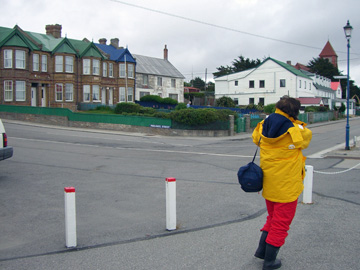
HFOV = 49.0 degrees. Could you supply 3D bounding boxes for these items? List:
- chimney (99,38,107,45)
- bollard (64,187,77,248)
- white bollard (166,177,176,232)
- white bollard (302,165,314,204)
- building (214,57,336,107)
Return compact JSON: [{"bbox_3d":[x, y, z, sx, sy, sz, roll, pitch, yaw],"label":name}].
[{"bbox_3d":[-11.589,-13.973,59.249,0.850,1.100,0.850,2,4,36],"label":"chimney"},{"bbox_3d":[-1.249,0.955,4.556,0.104,0.665,0.104,-2,4,-26],"label":"bollard"},{"bbox_3d":[-0.115,0.909,5.204,0.105,0.652,0.105,-2,4,-20],"label":"white bollard"},{"bbox_3d":[2.132,0.827,6.572,0.122,0.600,0.122,0,4,12],"label":"white bollard"},{"bbox_3d":[20.491,-9.759,80.722,14.790,8.320,30.000,2,4,31],"label":"building"}]

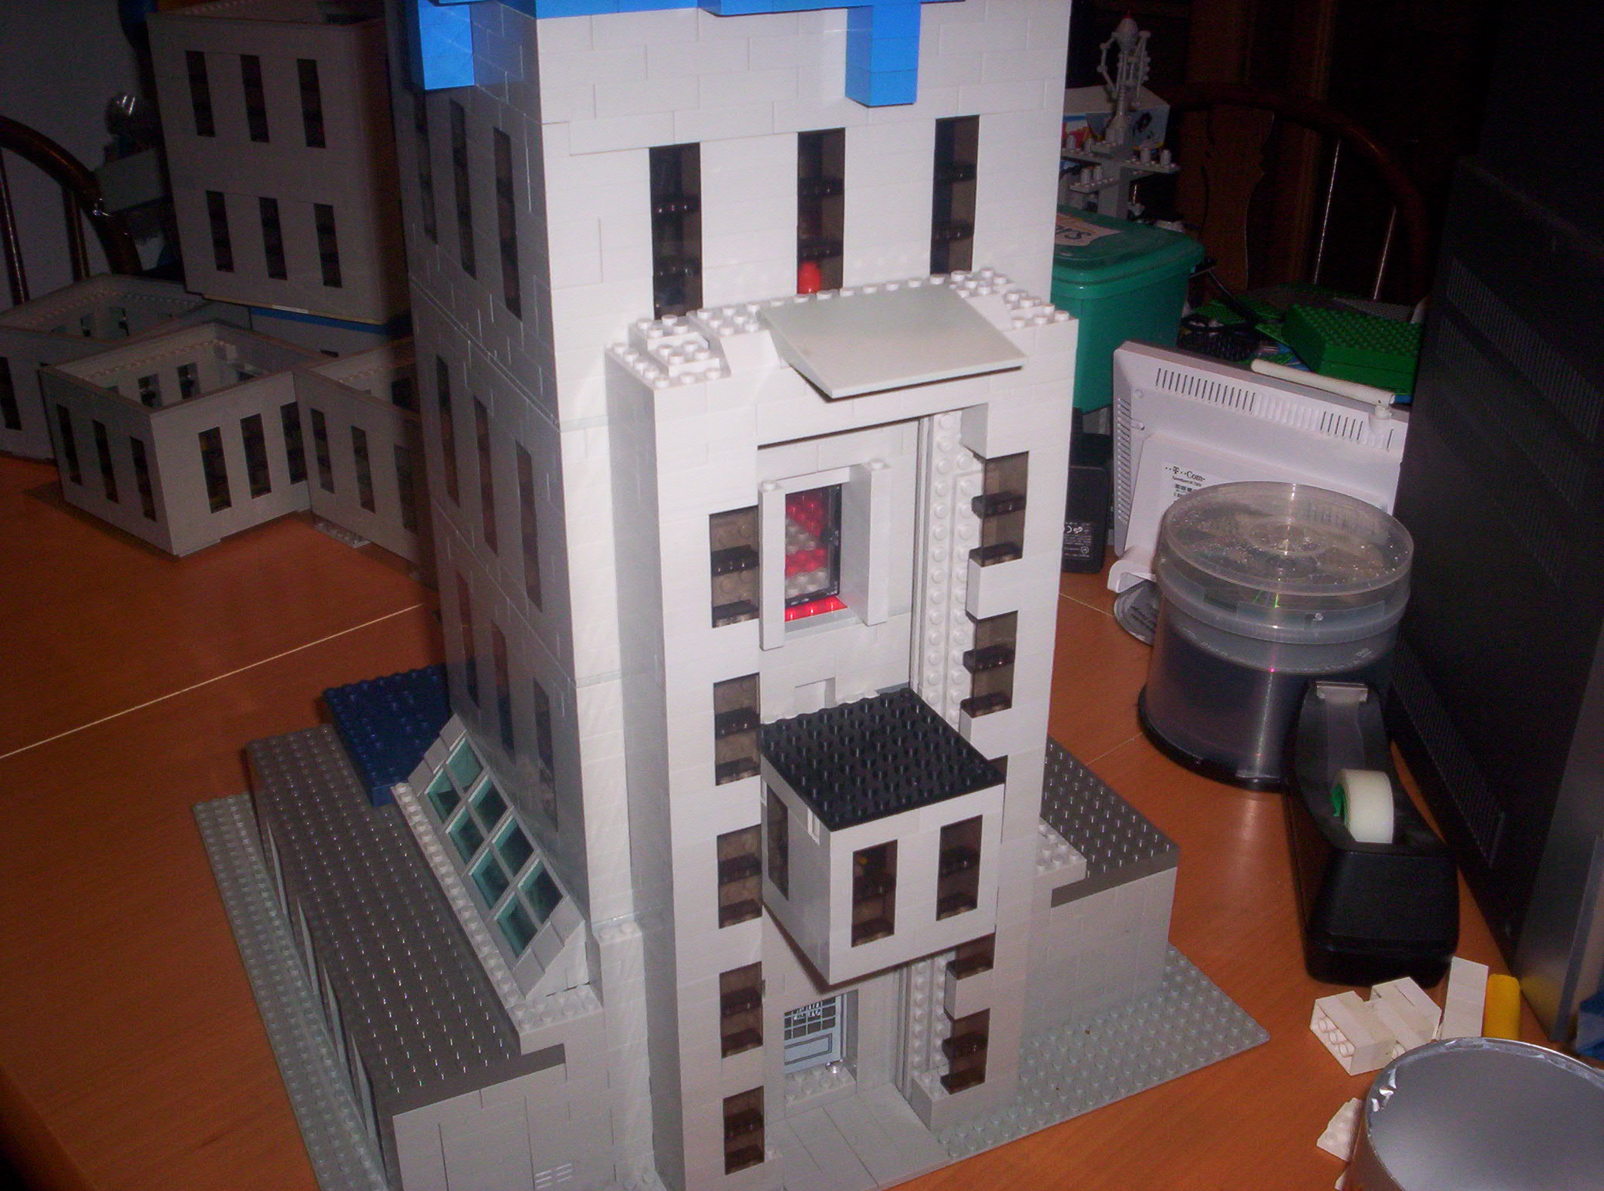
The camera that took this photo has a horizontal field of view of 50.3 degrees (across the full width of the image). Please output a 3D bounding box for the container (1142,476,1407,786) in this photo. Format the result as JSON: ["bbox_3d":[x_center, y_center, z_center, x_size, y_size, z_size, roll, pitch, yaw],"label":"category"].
[{"bbox_3d":[0.256,0.020,0.927,0.134,0.117,0.134,3,27,5],"label":"container"}]

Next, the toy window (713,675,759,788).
[{"bbox_3d":[-0.022,0.041,0.549,0.016,0.038,0.008,-12,30,-23],"label":"toy window"}]

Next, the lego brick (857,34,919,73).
[{"bbox_3d":[0.024,-0.161,0.504,0.016,0.010,0.016,-12,30,-23],"label":"lego brick"}]

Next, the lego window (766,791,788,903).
[{"bbox_3d":[-0.004,0.084,0.585,0.008,0.038,0.016,-13,30,-24],"label":"lego window"}]

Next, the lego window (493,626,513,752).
[{"bbox_3d":[-0.109,0.037,0.653,0.008,0.058,0.016,-13,30,-23],"label":"lego window"}]

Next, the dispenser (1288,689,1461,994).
[{"bbox_3d":[0.266,0.108,0.811,0.065,0.067,0.155,3,27,5],"label":"dispenser"}]

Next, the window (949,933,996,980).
[{"bbox_3d":[0.063,0.124,0.639,0.016,0.038,0.008,-13,30,-23],"label":"window"}]

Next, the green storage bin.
[{"bbox_3d":[0.198,-0.235,1.364,0.135,0.117,0.185,-21,34,-35],"label":"green storage bin"}]

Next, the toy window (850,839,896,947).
[{"bbox_3d":[0.022,0.095,0.557,0.016,0.038,0.008,-13,30,-23],"label":"toy window"}]

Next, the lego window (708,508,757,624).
[{"bbox_3d":[-0.022,-0.010,0.522,0.016,0.038,0.008,-12,30,-23],"label":"lego window"}]

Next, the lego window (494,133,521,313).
[{"bbox_3d":[-0.087,-0.115,0.527,0.008,0.058,0.016,-13,30,-23],"label":"lego window"}]

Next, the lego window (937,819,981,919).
[{"bbox_3d":[0.051,0.089,0.570,0.016,0.038,0.008,-12,30,-23],"label":"lego window"}]

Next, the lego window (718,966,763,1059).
[{"bbox_3d":[-0.023,0.143,0.601,0.016,0.038,0.008,-13,30,-24],"label":"lego window"}]

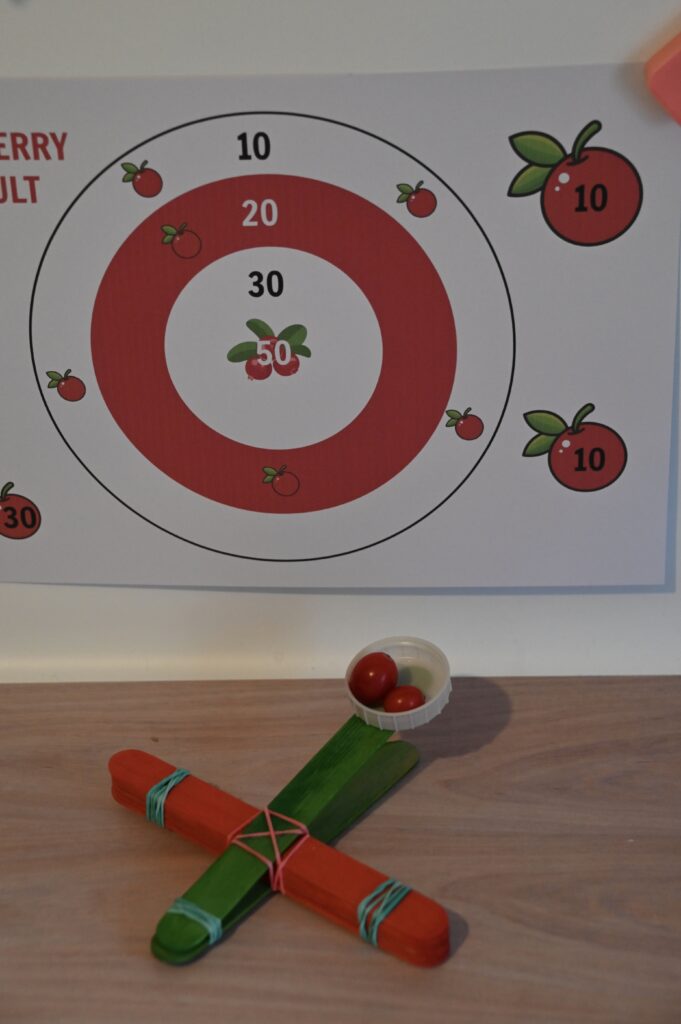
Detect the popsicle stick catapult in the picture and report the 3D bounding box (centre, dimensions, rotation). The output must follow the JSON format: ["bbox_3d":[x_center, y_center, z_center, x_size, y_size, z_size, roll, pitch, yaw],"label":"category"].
[{"bbox_3d":[-0.014,0.101,0.724,0.150,0.054,0.154,24,38,29],"label":"popsicle stick catapult"}]

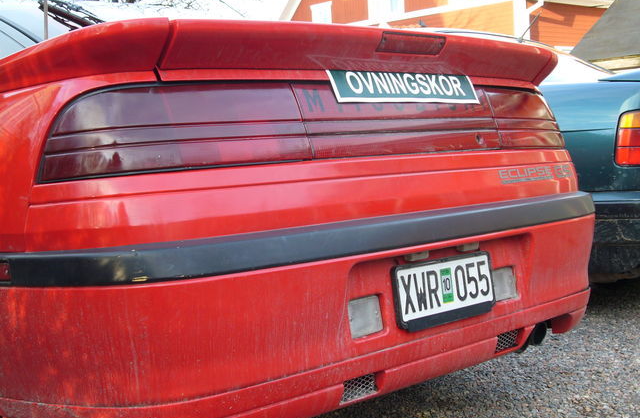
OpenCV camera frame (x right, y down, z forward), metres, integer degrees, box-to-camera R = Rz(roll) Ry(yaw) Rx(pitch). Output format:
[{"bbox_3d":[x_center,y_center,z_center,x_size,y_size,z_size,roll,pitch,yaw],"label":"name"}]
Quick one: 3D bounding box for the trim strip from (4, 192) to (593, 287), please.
[{"bbox_3d":[0.186,0.029,1.917,1.660,0.090,0.370,-6,7,-41],"label":"trim strip"}]

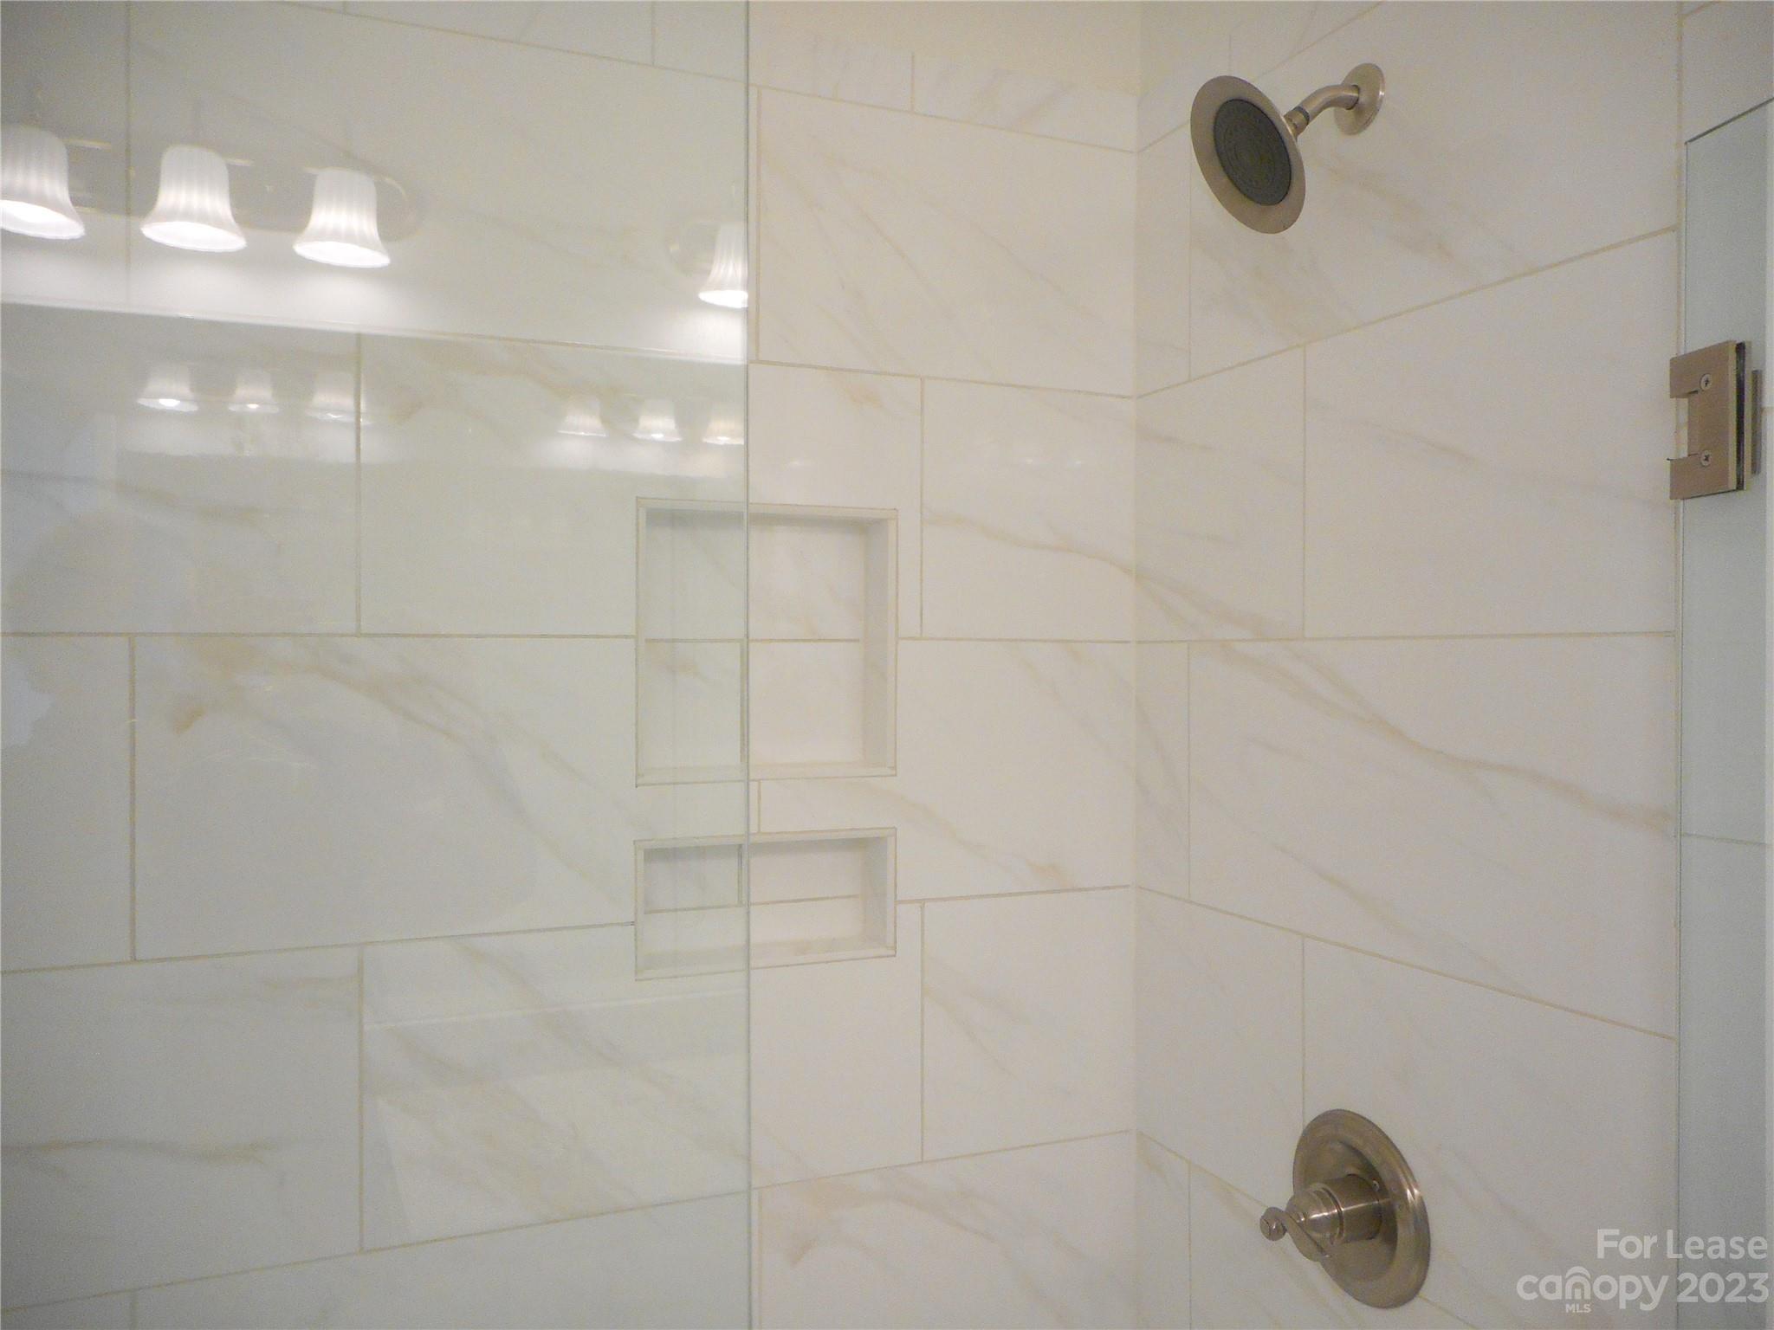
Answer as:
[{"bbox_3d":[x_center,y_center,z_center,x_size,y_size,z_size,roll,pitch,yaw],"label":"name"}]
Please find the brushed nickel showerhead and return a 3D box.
[{"bbox_3d":[0.381,-0.502,1.223,0.182,0.175,0.155,0,0,-24],"label":"brushed nickel showerhead"}]

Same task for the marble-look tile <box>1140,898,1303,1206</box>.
[{"bbox_3d":[0.377,0.433,1.475,0.010,0.304,0.296,0,0,-24],"label":"marble-look tile"}]

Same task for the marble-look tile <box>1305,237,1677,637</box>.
[{"bbox_3d":[0.522,-0.178,1.151,0.010,0.304,0.400,0,0,-24],"label":"marble-look tile"}]

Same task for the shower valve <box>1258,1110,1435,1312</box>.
[{"bbox_3d":[0.415,0.529,1.231,0.112,0.174,0.175,0,0,-24],"label":"shower valve"}]

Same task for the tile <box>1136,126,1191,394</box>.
[{"bbox_3d":[0.340,-0.487,1.556,0.010,0.304,0.106,0,0,-24],"label":"tile"}]

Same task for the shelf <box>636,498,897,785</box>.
[{"bbox_3d":[-0.144,-0.025,1.466,0.301,0.309,0.085,0,0,-22],"label":"shelf"}]

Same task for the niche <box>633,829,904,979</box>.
[{"bbox_3d":[-0.144,0.263,1.467,0.301,0.149,0.085,0,0,-22],"label":"niche"}]

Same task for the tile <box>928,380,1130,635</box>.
[{"bbox_3d":[0.175,-0.181,1.554,0.290,0.303,0.010,0,0,-22],"label":"tile"}]

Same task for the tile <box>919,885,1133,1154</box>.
[{"bbox_3d":[0.174,0.432,1.559,0.288,0.304,0.010,0,0,-22],"label":"tile"}]

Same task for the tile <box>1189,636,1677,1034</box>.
[{"bbox_3d":[0.482,0.128,1.240,0.010,0.304,0.590,0,0,-24],"label":"tile"}]

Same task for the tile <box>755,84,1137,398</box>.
[{"bbox_3d":[0.084,-0.488,1.517,0.486,0.304,0.010,0,0,-22],"label":"tile"}]

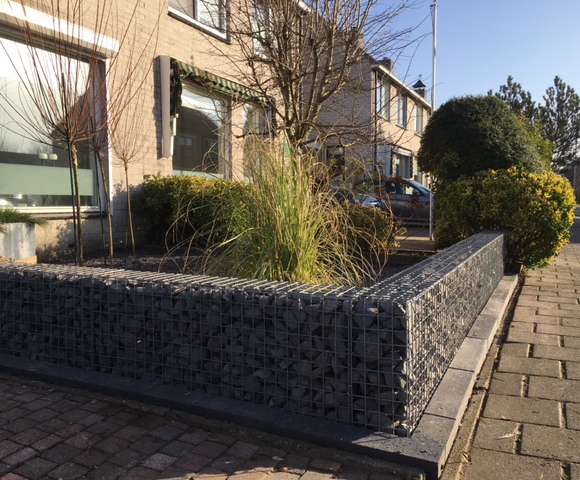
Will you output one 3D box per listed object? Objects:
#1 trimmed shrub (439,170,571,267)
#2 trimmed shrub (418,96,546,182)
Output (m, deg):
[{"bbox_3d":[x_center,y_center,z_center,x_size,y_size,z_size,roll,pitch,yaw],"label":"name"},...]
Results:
[{"bbox_3d":[2.620,-0.285,6.619,1.700,1.280,1.350,2,4,26],"label":"trimmed shrub"},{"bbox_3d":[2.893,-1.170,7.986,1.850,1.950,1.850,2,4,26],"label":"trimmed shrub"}]

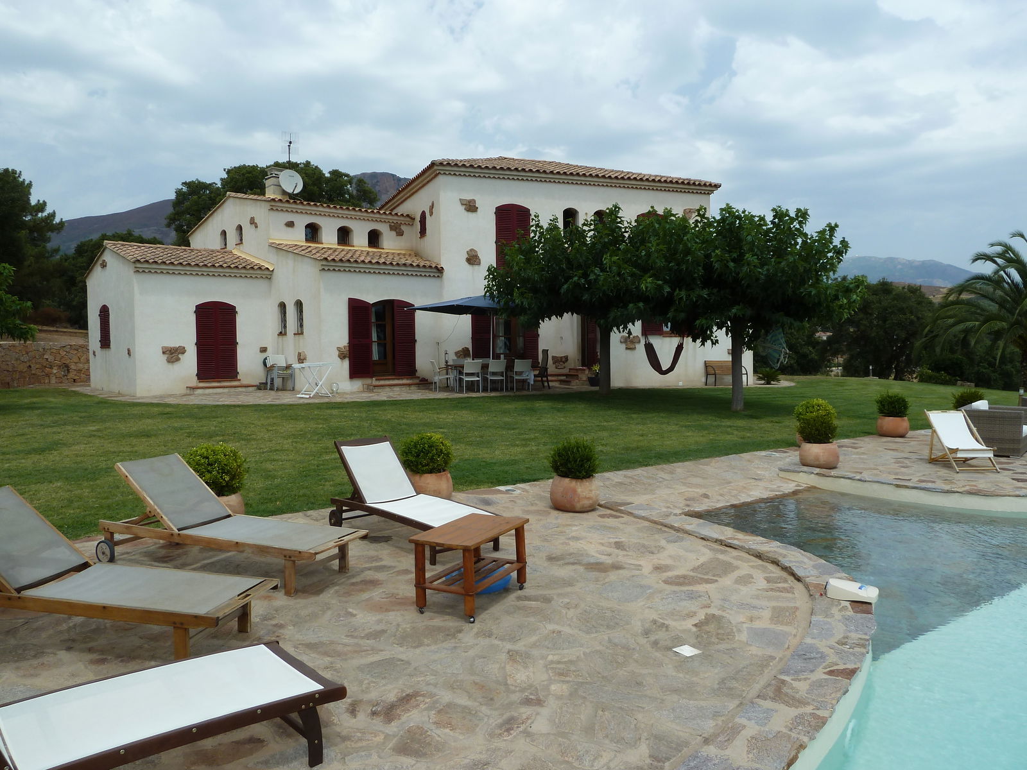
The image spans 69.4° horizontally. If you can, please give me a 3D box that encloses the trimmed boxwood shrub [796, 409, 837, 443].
[{"bbox_3d":[3.928,0.529,9.594,0.540,0.470,0.540,0,3,0],"label":"trimmed boxwood shrub"}]

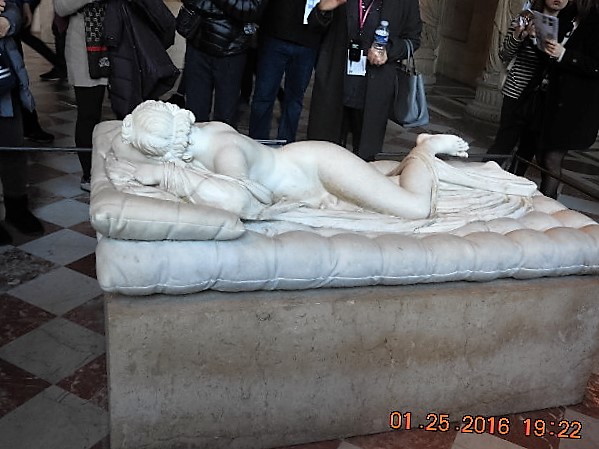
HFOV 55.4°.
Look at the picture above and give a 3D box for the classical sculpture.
[{"bbox_3d":[0.168,-0.234,1.869,1.522,0.311,0.580,-1,24,-19],"label":"classical sculpture"}]

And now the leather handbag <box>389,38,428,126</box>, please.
[{"bbox_3d":[0.701,-0.877,3.535,0.165,0.490,0.280,-2,24,-20],"label":"leather handbag"}]

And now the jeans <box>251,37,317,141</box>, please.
[{"bbox_3d":[-0.132,-0.678,3.682,0.430,1.030,0.290,3,23,-9],"label":"jeans"}]

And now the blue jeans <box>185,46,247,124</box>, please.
[{"bbox_3d":[-0.534,-0.599,3.501,0.400,0.950,0.270,3,23,-9],"label":"blue jeans"}]

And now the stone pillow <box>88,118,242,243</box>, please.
[{"bbox_3d":[-0.425,-0.166,1.725,0.374,0.146,0.780,-1,24,-19],"label":"stone pillow"}]

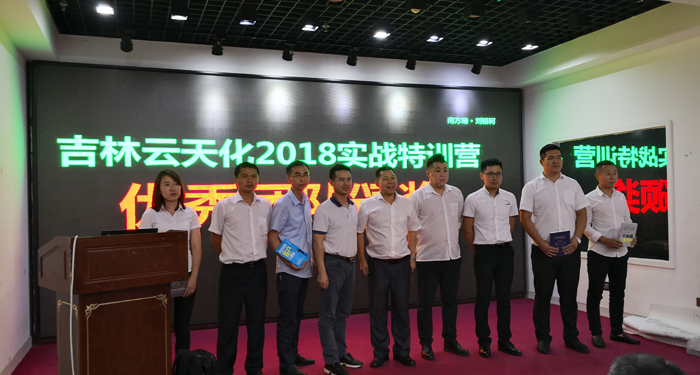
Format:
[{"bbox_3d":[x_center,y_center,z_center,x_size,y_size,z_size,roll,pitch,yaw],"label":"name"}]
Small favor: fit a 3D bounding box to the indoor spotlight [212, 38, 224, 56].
[{"bbox_3d":[-1.382,-1.475,5.726,0.118,0.190,0.140,-1,-1,-19],"label":"indoor spotlight"}]

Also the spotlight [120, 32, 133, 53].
[{"bbox_3d":[-2.225,-1.447,5.435,0.118,0.200,0.140,-1,-1,-19],"label":"spotlight"}]

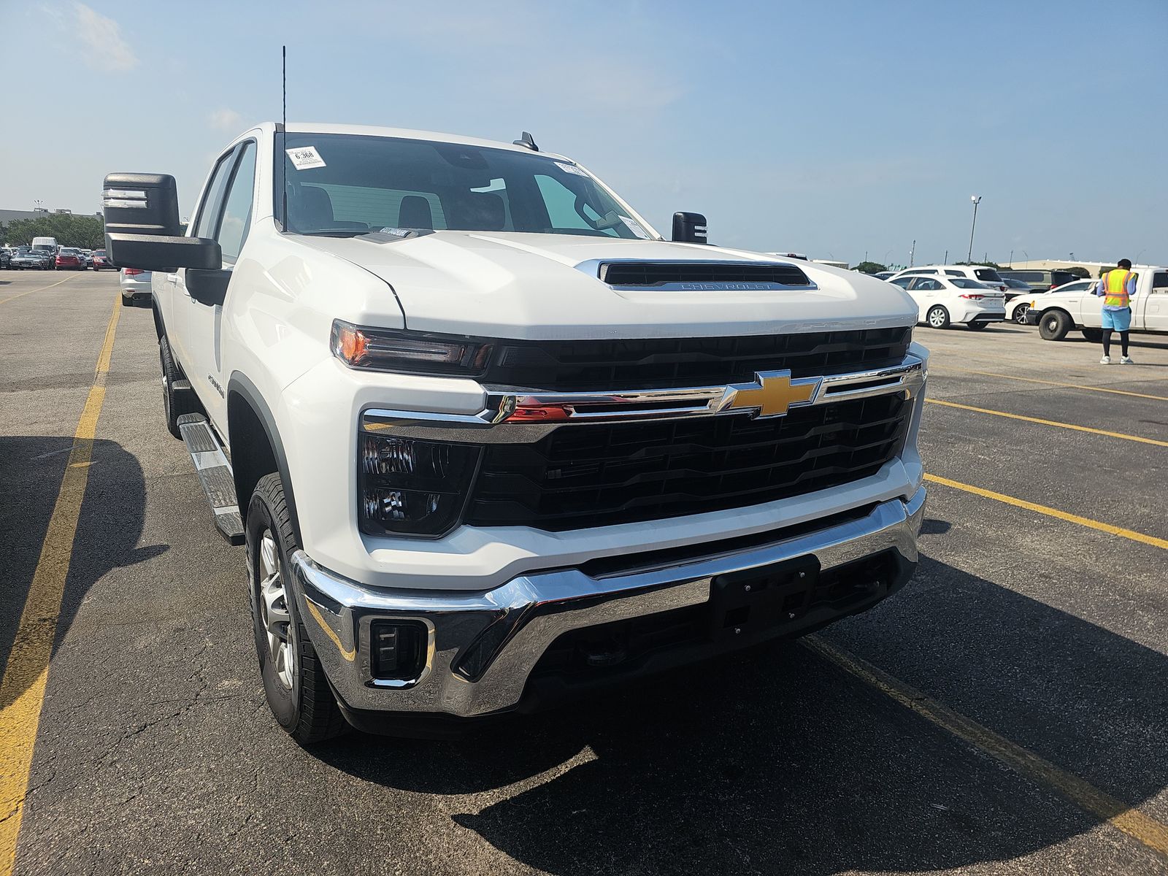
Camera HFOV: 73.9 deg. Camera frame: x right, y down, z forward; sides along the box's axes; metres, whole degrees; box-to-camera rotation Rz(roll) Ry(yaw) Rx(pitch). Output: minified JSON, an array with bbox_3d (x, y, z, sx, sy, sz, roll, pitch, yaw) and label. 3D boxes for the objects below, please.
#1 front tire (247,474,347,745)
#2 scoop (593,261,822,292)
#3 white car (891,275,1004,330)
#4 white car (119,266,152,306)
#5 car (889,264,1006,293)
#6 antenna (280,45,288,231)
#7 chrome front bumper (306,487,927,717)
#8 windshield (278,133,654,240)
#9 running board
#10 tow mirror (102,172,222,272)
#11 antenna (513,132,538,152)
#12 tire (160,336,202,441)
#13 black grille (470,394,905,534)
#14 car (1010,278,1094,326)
[{"bbox_3d":[-0.784,0.465,2.312,0.265,0.820,0.820,-6,15,-31],"label":"front tire"},{"bbox_3d":[0.324,-0.423,2.003,0.670,0.090,0.160,-6,15,-31],"label":"scoop"},{"bbox_3d":[9.702,-3.998,22.491,1.780,1.435,4.630,-6,15,-30],"label":"white car"},{"bbox_3d":[-11.339,-4.309,20.630,1.820,1.460,4.750,-6,15,-30],"label":"white car"},{"bbox_3d":[10.996,-4.707,25.104,1.940,1.740,4.900,-6,15,-30],"label":"car"},{"bbox_3d":[-0.985,-0.980,2.555,0.020,0.581,0.020,-3,11,-31],"label":"antenna"},{"bbox_3d":[0.339,0.334,2.107,2.050,0.310,0.450,-6,15,-30],"label":"chrome front bumper"},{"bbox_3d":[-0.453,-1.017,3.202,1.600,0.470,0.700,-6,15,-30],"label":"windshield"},{"bbox_3d":[-1.806,0.111,3.765,0.155,0.080,2.300,-6,15,-31],"label":"running board"},{"bbox_3d":[-1.489,-0.755,2.756,0.360,0.330,0.210,-6,15,-31],"label":"tow mirror"},{"bbox_3d":[-0.280,-1.463,3.804,0.065,0.080,0.170,-6,15,-30],"label":"antenna"},{"bbox_3d":[-3.036,-0.413,5.933,0.265,0.820,0.820,-6,15,-31],"label":"tire"},{"bbox_3d":[0.396,0.039,1.955,1.450,0.240,0.150,-6,15,-30],"label":"black grille"},{"bbox_3d":[14.016,-3.642,21.252,1.840,1.450,4.850,-6,15,-29],"label":"car"}]

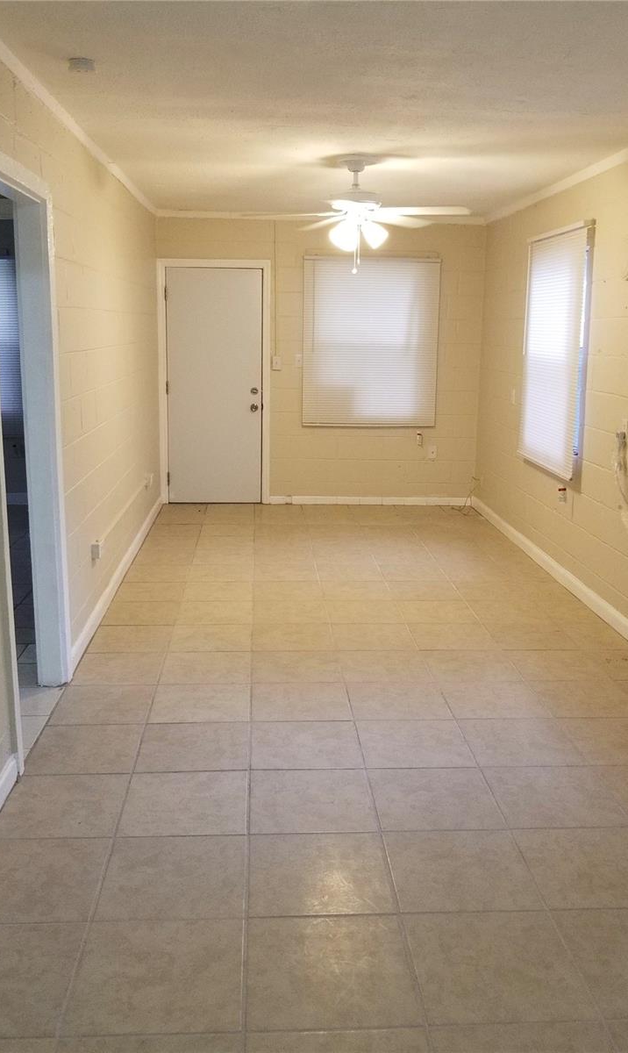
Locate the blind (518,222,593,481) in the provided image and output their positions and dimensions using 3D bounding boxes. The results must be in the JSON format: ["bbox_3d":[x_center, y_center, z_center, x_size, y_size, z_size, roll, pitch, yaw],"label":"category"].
[{"bbox_3d":[1.548,-1.147,5.176,0.061,1.492,1.066,0,14,-4],"label":"blind"}]

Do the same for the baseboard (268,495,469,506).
[{"bbox_3d":[0.513,-0.242,7.229,1.847,0.086,0.020,0,14,-4],"label":"baseboard"}]

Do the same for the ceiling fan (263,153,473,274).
[{"bbox_3d":[0.231,-1.739,4.426,1.299,0.589,1.299,0,14,-4],"label":"ceiling fan"}]

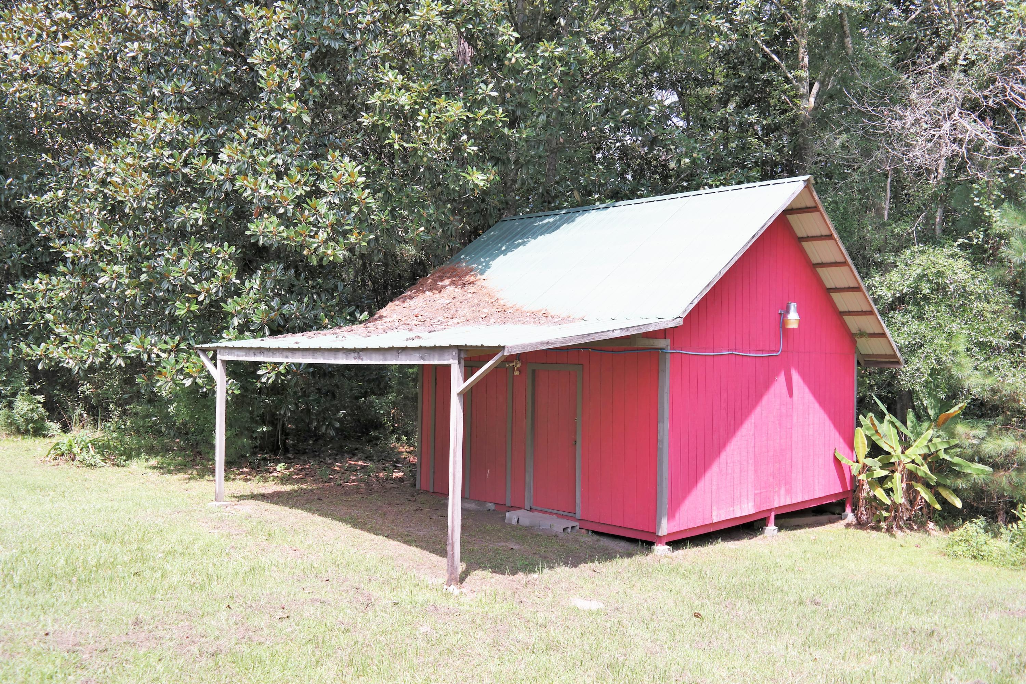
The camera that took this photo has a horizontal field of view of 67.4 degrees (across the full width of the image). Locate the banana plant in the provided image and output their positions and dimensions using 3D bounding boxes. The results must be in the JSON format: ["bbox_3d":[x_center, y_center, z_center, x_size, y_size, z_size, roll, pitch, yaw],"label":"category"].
[{"bbox_3d":[7.330,2.190,14.250,2.600,2.350,2.300,1,-2,0],"label":"banana plant"}]

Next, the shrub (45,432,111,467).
[{"bbox_3d":[-8.250,1.990,14.600,1.200,0.600,1.050,1,-2,0],"label":"shrub"}]

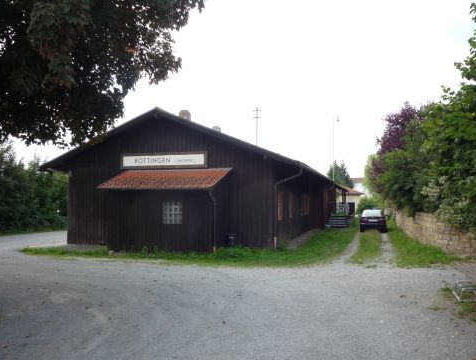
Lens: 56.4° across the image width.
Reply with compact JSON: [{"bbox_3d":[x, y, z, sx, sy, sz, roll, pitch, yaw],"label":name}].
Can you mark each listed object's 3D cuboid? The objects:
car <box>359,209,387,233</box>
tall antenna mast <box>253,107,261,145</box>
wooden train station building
[{"bbox_3d":[8.995,2.672,29.424,1.700,1.440,4.200,-1,-3,17],"label":"car"},{"bbox_3d":[1.350,-3.650,31.200,0.550,3.000,0.150,0,-3,2],"label":"tall antenna mast"},{"bbox_3d":[0.899,0.365,29.189,11.688,5.808,28.656,-1,-3,17],"label":"wooden train station building"}]

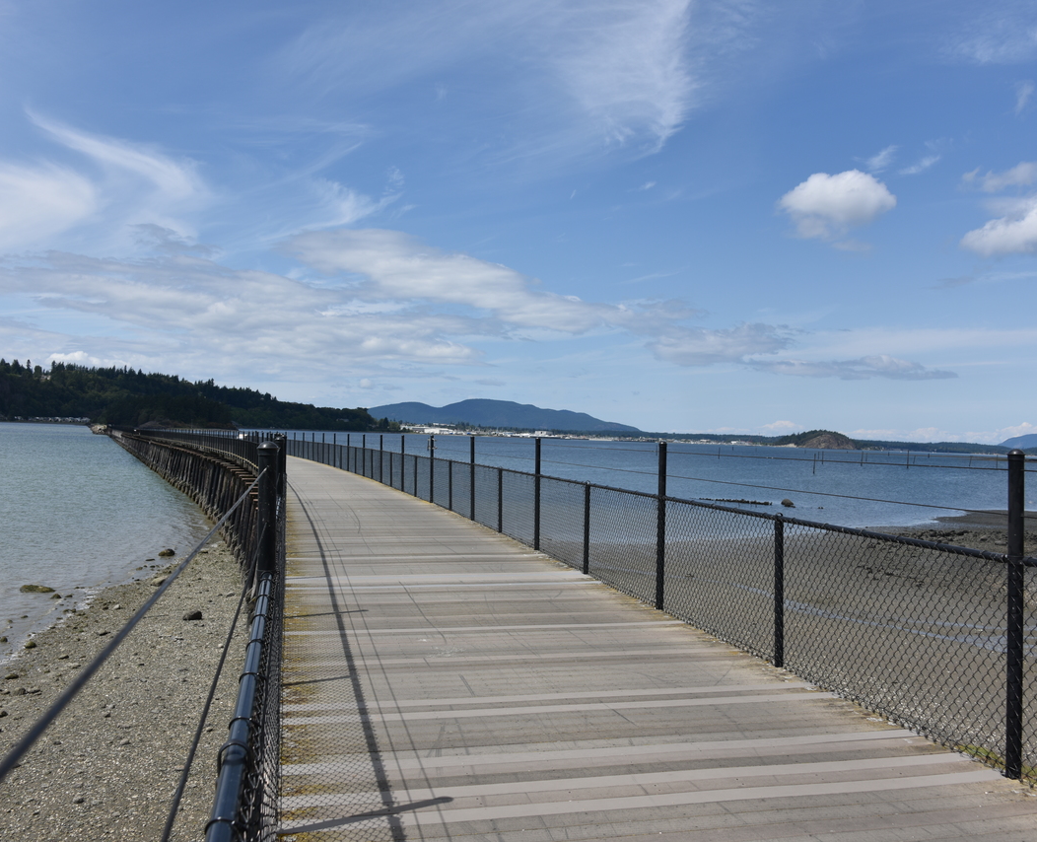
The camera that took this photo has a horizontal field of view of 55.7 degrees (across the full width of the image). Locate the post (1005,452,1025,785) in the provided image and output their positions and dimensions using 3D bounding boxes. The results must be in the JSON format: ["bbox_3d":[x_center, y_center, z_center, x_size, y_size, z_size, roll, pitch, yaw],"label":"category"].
[{"bbox_3d":[2.499,0.964,4.931,0.075,1.642,0.075,1,-1,-13],"label":"post"}]

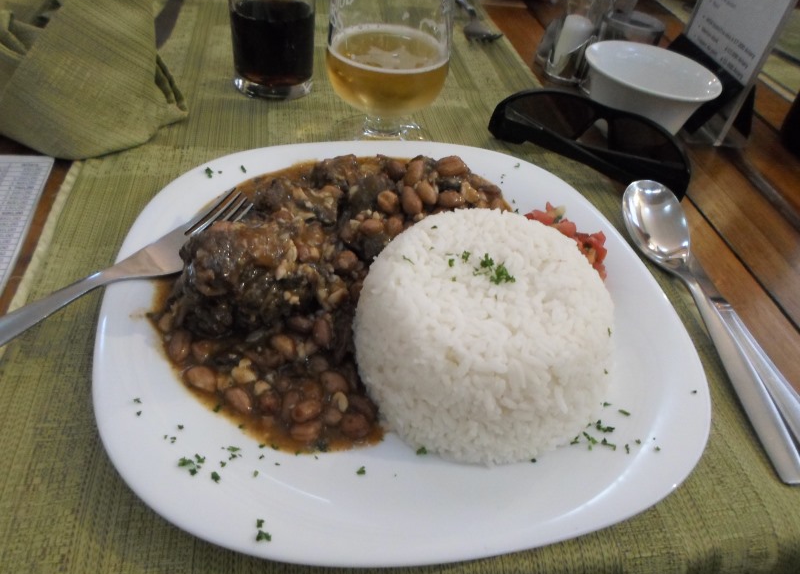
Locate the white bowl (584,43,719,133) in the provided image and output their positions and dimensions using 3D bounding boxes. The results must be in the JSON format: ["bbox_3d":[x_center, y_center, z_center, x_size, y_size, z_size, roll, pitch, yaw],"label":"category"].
[{"bbox_3d":[0.195,-0.153,0.468,0.105,0.050,0.105,8,44,0],"label":"white bowl"}]

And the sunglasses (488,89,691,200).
[{"bbox_3d":[0.142,-0.115,0.425,0.145,0.043,0.045,20,45,12],"label":"sunglasses"}]

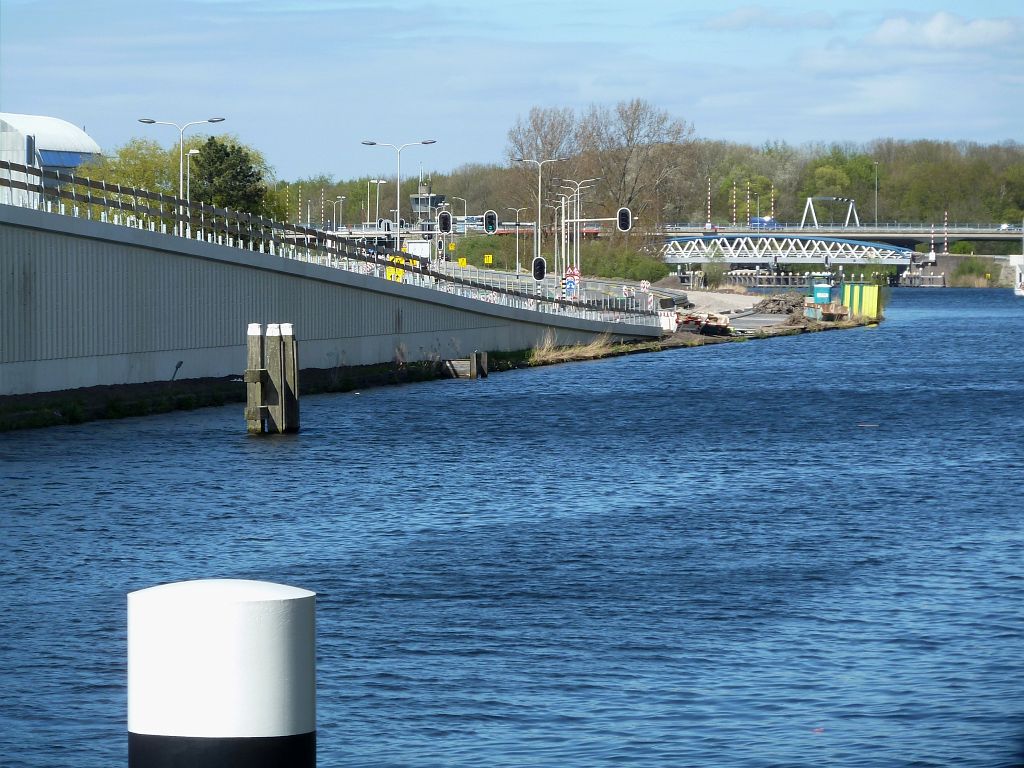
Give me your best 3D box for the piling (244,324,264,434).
[{"bbox_3d":[-6.218,-0.121,113.300,0.360,2.650,0.360,1,2,11],"label":"piling"}]

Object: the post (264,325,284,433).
[{"bbox_3d":[-5.730,-0.116,112.900,0.370,2.650,0.370,1,2,11],"label":"post"}]

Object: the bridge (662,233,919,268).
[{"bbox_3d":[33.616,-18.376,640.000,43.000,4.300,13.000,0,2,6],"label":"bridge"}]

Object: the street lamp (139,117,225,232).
[{"bbox_3d":[-15.871,-7.779,224.640,4.300,10.000,0.350,1,2,12],"label":"street lamp"}]

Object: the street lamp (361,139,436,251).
[{"bbox_3d":[-6.421,-8.893,265.140,4.300,10.000,0.350,1,2,12],"label":"street lamp"}]

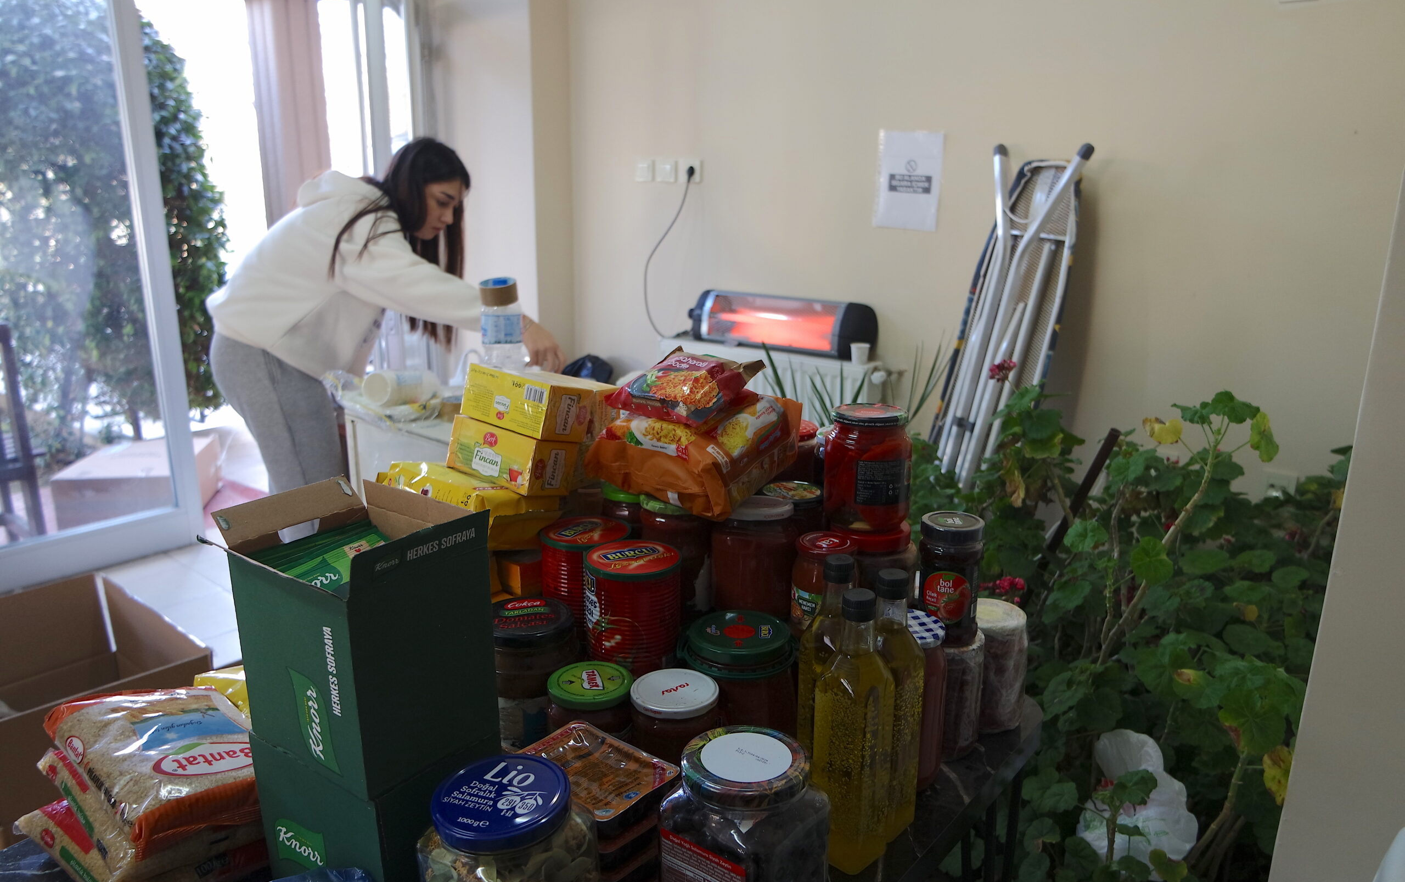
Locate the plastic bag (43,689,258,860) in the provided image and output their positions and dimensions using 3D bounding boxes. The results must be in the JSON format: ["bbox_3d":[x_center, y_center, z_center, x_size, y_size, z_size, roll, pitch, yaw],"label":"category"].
[{"bbox_3d":[-0.483,0.287,0.841,0.190,0.050,0.130,14,19,42],"label":"plastic bag"}]

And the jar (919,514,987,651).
[{"bbox_3d":[0.275,0.155,1.044,0.068,0.137,0.068,3,14,10],"label":"jar"}]

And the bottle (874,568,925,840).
[{"bbox_3d":[0.180,0.256,0.916,0.058,0.268,0.058,-13,20,-43],"label":"bottle"}]

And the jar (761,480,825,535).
[{"bbox_3d":[0.136,0.165,1.423,0.100,0.186,0.100,1,14,0],"label":"jar"}]

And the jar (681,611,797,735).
[{"bbox_3d":[0.037,0.284,0.979,0.121,0.180,0.121,1,14,0],"label":"jar"}]

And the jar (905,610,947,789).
[{"bbox_3d":[0.221,0.279,1.008,0.078,0.180,0.078,1,14,0],"label":"jar"}]

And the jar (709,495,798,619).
[{"bbox_3d":[0.069,0.187,1.295,0.113,0.203,0.113,1,14,0],"label":"jar"}]

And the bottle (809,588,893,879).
[{"bbox_3d":[0.140,0.265,0.872,0.060,0.261,0.060,14,19,43],"label":"bottle"}]

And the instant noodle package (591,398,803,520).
[{"bbox_3d":[-0.004,0.010,1.096,0.190,0.083,0.160,10,25,34],"label":"instant noodle package"}]

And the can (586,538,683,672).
[{"bbox_3d":[-0.074,0.182,1.004,0.102,0.121,0.102,1,14,0],"label":"can"}]

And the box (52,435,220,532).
[{"bbox_3d":[-2.427,0.187,4.079,0.435,0.238,0.639,-3,15,-12],"label":"box"}]

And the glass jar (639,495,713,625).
[{"bbox_3d":[-0.031,0.131,1.106,0.089,0.145,0.089,1,14,0],"label":"glass jar"}]

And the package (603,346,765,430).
[{"bbox_3d":[-0.020,-0.071,1.240,0.136,0.037,0.155,17,41,32],"label":"package"}]

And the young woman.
[{"bbox_3d":[-0.780,0.007,2.376,0.800,1.475,0.500,4,15,15],"label":"young woman"}]

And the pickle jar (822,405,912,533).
[{"bbox_3d":[0.190,0.032,1.075,0.099,0.129,0.099,1,14,0],"label":"pickle jar"}]

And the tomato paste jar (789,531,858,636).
[{"bbox_3d":[0.157,0.220,1.212,0.093,0.182,0.093,1,14,0],"label":"tomato paste jar"}]

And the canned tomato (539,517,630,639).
[{"bbox_3d":[-0.133,0.161,1.077,0.102,0.120,0.102,1,14,0],"label":"canned tomato"}]

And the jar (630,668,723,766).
[{"bbox_3d":[-0.026,0.310,0.909,0.088,0.152,0.088,1,14,0],"label":"jar"}]

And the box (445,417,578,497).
[{"bbox_3d":[-0.259,0.019,1.272,0.159,0.072,0.080,15,7,34],"label":"box"}]

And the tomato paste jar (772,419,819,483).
[{"bbox_3d":[0.107,0.062,1.264,0.093,0.165,0.093,1,14,0],"label":"tomato paste jar"}]

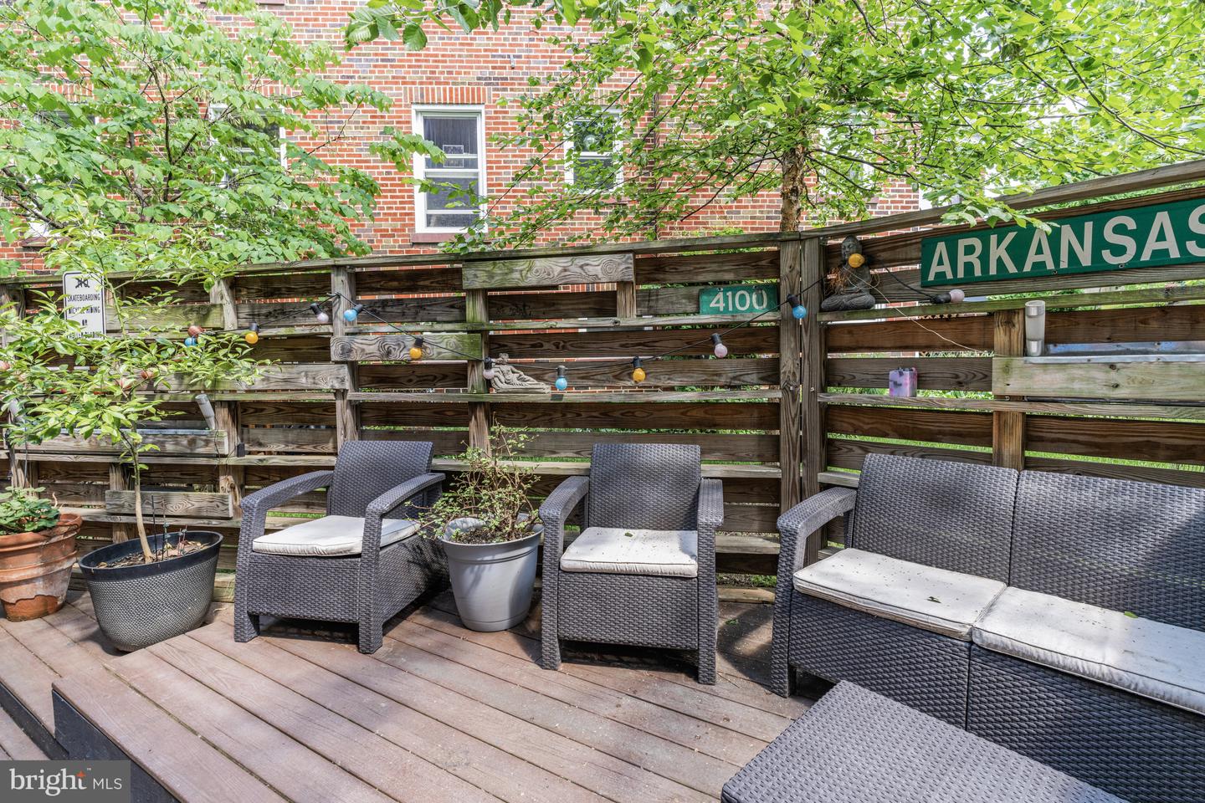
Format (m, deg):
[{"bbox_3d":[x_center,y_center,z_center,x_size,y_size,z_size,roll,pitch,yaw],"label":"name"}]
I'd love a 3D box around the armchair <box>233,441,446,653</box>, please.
[{"bbox_3d":[-1.204,0.630,2.587,0.720,0.800,0.700,0,2,12],"label":"armchair"}]

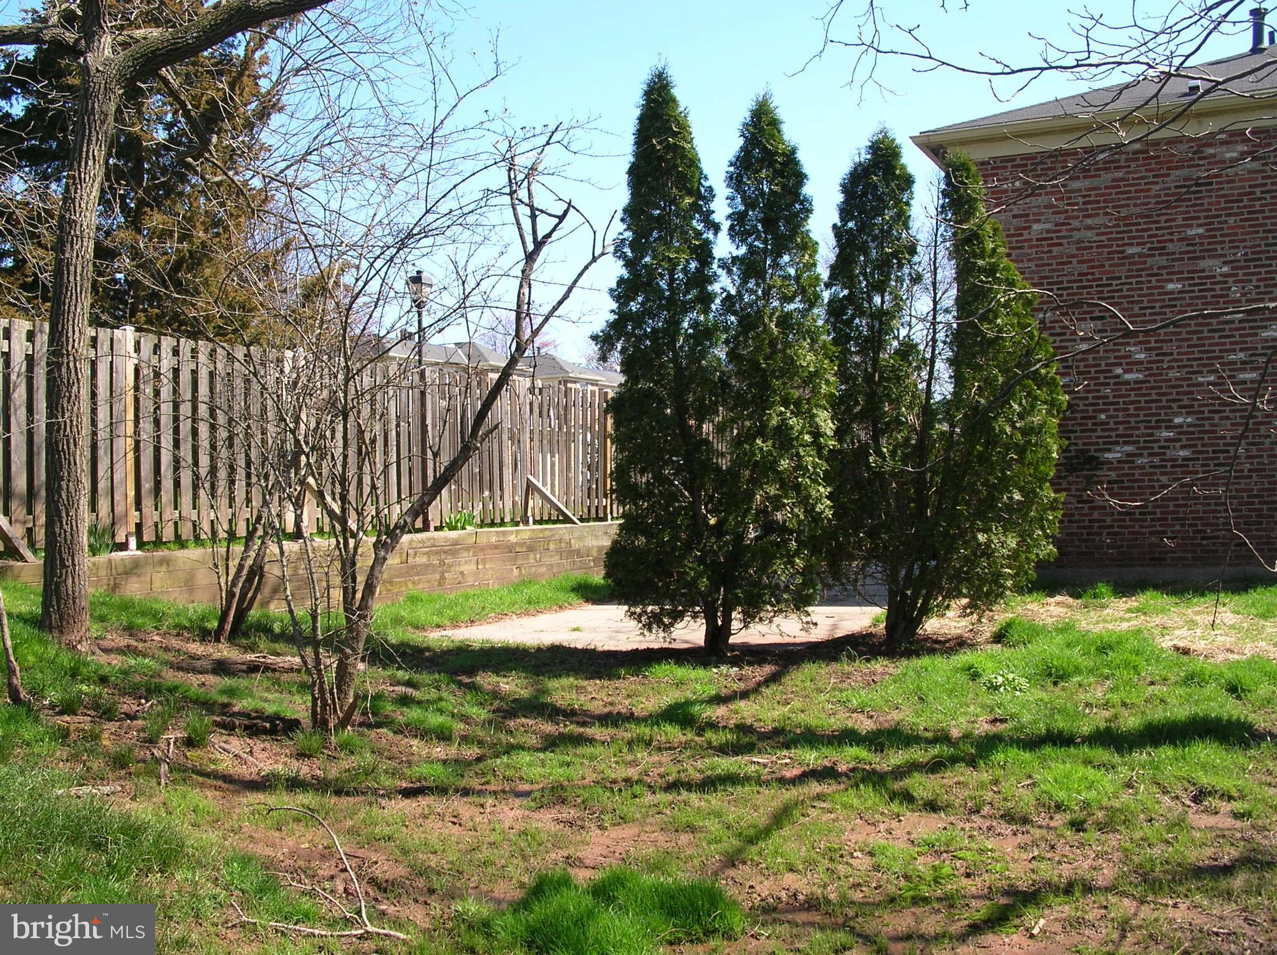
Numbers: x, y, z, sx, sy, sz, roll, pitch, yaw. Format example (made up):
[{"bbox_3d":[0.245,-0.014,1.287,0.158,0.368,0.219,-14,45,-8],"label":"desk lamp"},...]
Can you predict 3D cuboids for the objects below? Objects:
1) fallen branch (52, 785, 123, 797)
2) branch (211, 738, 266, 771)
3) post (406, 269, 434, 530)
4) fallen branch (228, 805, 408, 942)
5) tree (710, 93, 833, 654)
[{"bbox_3d":[-2.536,1.446,6.116,0.320,0.055,0.080,-2,0,-6],"label":"fallen branch"},{"bbox_3d":[-2.203,1.494,7.221,0.087,0.090,0.820,-1,-1,-35],"label":"branch"},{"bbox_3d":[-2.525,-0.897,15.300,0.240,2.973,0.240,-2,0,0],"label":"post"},{"bbox_3d":[-1.373,1.482,5.025,0.516,0.220,1.563,-1,-1,-30],"label":"fallen branch"},{"bbox_3d":[1.140,-0.899,11.445,1.030,4.764,1.050,-2,0,0],"label":"tree"}]

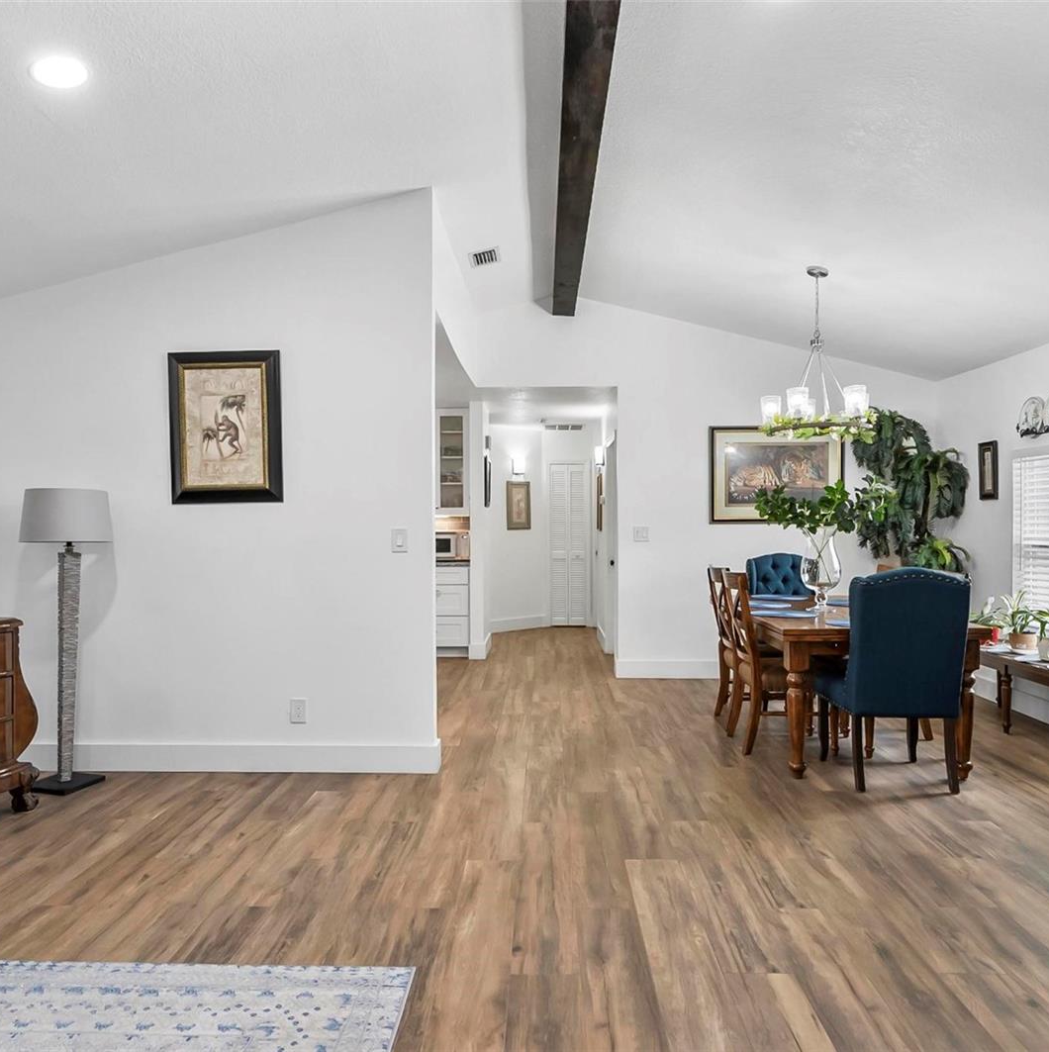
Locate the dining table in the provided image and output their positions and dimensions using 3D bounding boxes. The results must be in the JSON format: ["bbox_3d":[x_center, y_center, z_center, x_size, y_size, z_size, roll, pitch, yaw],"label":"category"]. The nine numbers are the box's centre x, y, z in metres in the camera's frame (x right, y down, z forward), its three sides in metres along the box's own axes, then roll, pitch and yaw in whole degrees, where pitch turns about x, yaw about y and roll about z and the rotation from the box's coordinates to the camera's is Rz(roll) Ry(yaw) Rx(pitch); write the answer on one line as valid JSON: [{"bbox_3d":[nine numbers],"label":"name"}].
[{"bbox_3d":[1.800,0.885,4.800,1.035,0.760,1.770,0,0,0],"label":"dining table"}]

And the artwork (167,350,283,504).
[{"bbox_3d":[-1.526,-0.504,4.036,0.562,0.768,0.035,-1,0,1],"label":"artwork"}]

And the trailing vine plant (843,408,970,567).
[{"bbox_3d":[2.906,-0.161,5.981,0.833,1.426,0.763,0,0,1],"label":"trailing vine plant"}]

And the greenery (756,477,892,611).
[{"bbox_3d":[1.800,0.118,4.770,0.770,0.775,0.620,0,0,0],"label":"greenery"}]

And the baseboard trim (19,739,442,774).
[{"bbox_3d":[-1.585,1.196,4.076,2.330,0.143,0.018,0,0,1],"label":"baseboard trim"}]

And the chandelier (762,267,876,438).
[{"bbox_3d":[1.798,-1.054,4.869,0.653,1.094,0.653,0,0,1],"label":"chandelier"}]

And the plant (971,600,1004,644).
[{"bbox_3d":[3.060,0.635,5.190,0.270,0.300,0.270,0,0,0],"label":"plant"}]

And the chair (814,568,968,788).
[{"bbox_3d":[1.825,0.728,3.946,0.532,1.054,0.653,0,0,3],"label":"chair"}]

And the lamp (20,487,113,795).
[{"bbox_3d":[-2.244,0.537,3.875,0.402,1.436,0.402,0,0,9],"label":"lamp"}]

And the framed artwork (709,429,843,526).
[{"bbox_3d":[2.076,-0.421,6.506,1.114,0.803,0.040,0,0,1],"label":"framed artwork"}]

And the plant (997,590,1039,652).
[{"bbox_3d":[3.080,0.589,4.910,0.270,0.375,0.270,0,0,0],"label":"plant"}]

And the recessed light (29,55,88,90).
[{"bbox_3d":[-1.518,-1.482,2.580,0.173,0.030,0.173,-14,0,1],"label":"recessed light"}]

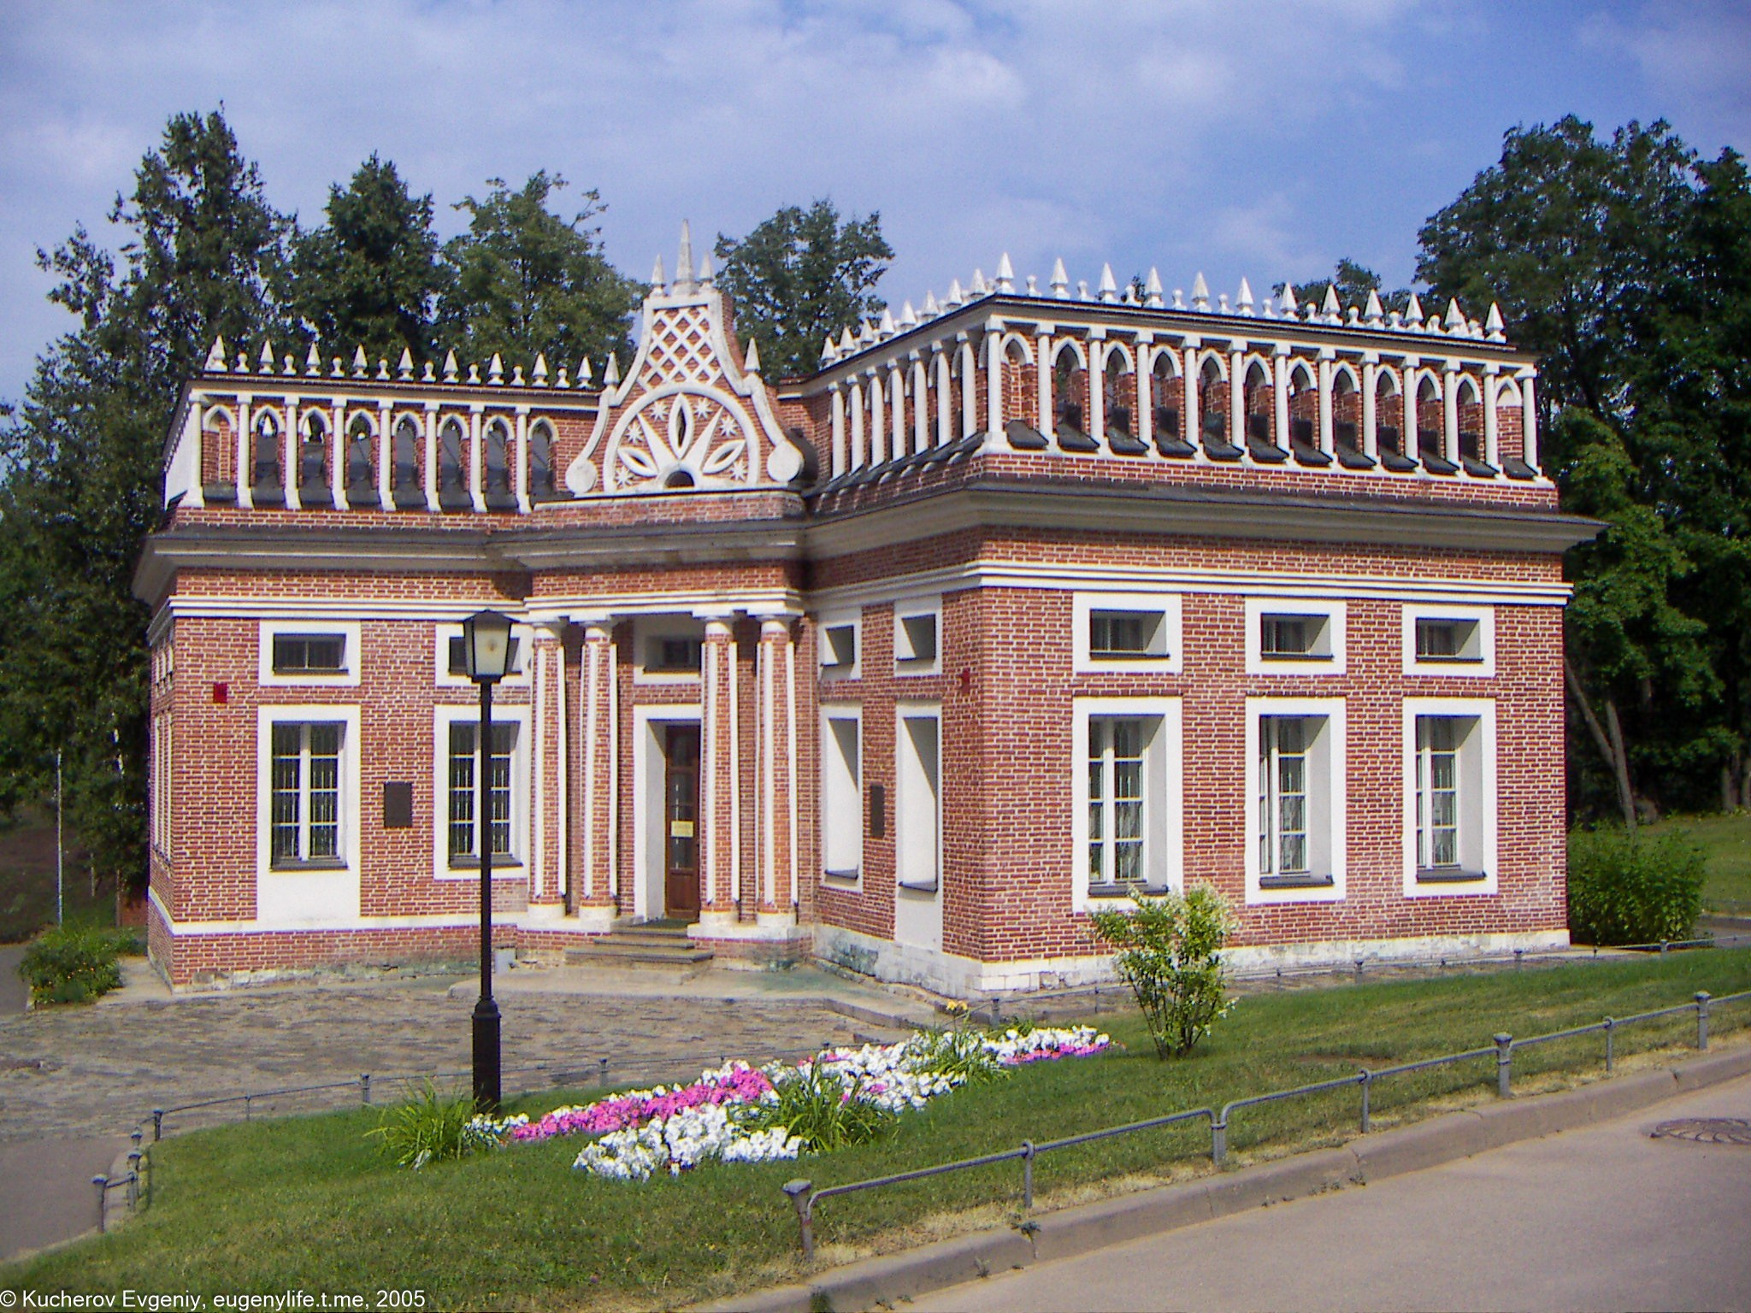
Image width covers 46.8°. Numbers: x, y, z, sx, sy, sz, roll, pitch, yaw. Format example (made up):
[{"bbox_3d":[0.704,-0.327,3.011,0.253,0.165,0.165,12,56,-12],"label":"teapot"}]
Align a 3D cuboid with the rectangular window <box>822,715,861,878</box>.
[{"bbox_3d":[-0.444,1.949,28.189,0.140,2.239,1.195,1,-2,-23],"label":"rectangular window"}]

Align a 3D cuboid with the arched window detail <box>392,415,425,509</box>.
[{"bbox_3d":[-7.160,-3.000,31.078,0.496,1.508,0.305,1,-2,-23],"label":"arched window detail"}]

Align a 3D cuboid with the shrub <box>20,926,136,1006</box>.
[{"bbox_3d":[-11.222,4.315,28.300,1.500,1.050,1.300,0,-2,-14],"label":"shrub"}]

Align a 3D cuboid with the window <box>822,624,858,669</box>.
[{"bbox_3d":[-0.447,-0.130,29.477,0.216,0.627,1.127,1,-2,-23],"label":"window"}]

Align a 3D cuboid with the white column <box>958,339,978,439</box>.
[{"bbox_3d":[1.141,-3.297,25.003,0.200,1.375,0.200,1,-2,-24],"label":"white column"}]

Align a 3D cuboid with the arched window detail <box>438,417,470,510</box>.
[{"bbox_3d":[-6.535,-2.987,31.380,0.520,1.417,0.280,0,-2,-16],"label":"arched window detail"}]

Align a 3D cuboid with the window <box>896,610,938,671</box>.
[{"bbox_3d":[0.525,-0.198,25.579,0.250,0.761,1.243,1,-2,-24],"label":"window"}]

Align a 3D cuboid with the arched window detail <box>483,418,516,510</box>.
[{"bbox_3d":[-6.061,-3.099,32.584,0.527,1.485,0.200,1,-2,-23],"label":"arched window detail"}]

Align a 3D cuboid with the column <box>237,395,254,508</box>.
[{"bbox_3d":[-9.237,-3.000,29.668,0.220,1.652,0.220,0,-2,-14],"label":"column"}]

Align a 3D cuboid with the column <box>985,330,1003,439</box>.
[{"bbox_3d":[1.456,-3.323,24.698,0.154,1.293,0.154,1,-2,-23],"label":"column"}]

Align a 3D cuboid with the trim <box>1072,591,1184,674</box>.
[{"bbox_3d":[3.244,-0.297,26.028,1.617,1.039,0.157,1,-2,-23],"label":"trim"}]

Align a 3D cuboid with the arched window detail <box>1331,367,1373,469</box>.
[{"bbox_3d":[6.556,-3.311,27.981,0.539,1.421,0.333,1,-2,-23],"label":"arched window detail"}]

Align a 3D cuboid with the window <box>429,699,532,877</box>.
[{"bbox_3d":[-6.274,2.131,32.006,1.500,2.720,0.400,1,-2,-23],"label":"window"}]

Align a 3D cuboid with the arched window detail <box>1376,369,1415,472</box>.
[{"bbox_3d":[7.069,-3.209,27.517,0.480,1.340,0.220,1,-3,-22],"label":"arched window detail"}]

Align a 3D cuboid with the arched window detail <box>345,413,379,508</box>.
[{"bbox_3d":[-7.867,-2.991,30.985,0.520,1.398,0.280,0,-2,-16],"label":"arched window detail"}]

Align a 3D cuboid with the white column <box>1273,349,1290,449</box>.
[{"bbox_3d":[5.375,-3.409,26.770,0.170,1.310,0.170,1,-2,-23],"label":"white column"}]

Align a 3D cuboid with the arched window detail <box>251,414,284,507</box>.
[{"bbox_3d":[-9.356,-3.046,31.150,0.507,1.419,0.200,1,-2,-23],"label":"arched window detail"}]

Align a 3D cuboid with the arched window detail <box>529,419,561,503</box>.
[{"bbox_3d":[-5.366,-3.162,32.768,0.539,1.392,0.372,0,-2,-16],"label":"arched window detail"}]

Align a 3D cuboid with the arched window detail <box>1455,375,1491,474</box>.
[{"bbox_3d":[8.280,-3.211,28.024,0.480,1.320,0.220,1,-3,-22],"label":"arched window detail"}]

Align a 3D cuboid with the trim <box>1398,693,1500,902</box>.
[{"bbox_3d":[7.567,1.857,26.717,1.509,2.604,0.196,1,-2,-23],"label":"trim"}]

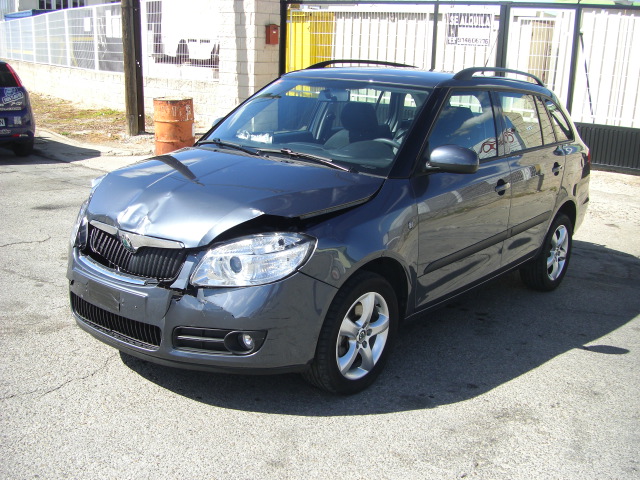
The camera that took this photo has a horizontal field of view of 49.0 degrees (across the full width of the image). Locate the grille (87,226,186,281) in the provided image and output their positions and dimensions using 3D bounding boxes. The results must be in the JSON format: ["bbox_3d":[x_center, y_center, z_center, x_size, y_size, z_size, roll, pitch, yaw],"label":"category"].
[{"bbox_3d":[-0.817,0.038,2.997,0.640,0.180,0.130,14,17,36],"label":"grille"}]

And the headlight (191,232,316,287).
[{"bbox_3d":[-0.264,0.079,2.804,0.400,0.240,0.330,14,17,36],"label":"headlight"}]

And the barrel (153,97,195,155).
[{"bbox_3d":[-2.188,-1.664,10.551,0.590,0.890,0.590,-2,13,-11],"label":"barrel"}]

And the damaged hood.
[{"bbox_3d":[-0.481,-0.228,3.354,1.420,0.300,1.000,14,17,36],"label":"damaged hood"}]

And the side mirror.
[{"bbox_3d":[0.642,-0.387,3.412,0.250,0.130,0.130,14,17,36],"label":"side mirror"}]

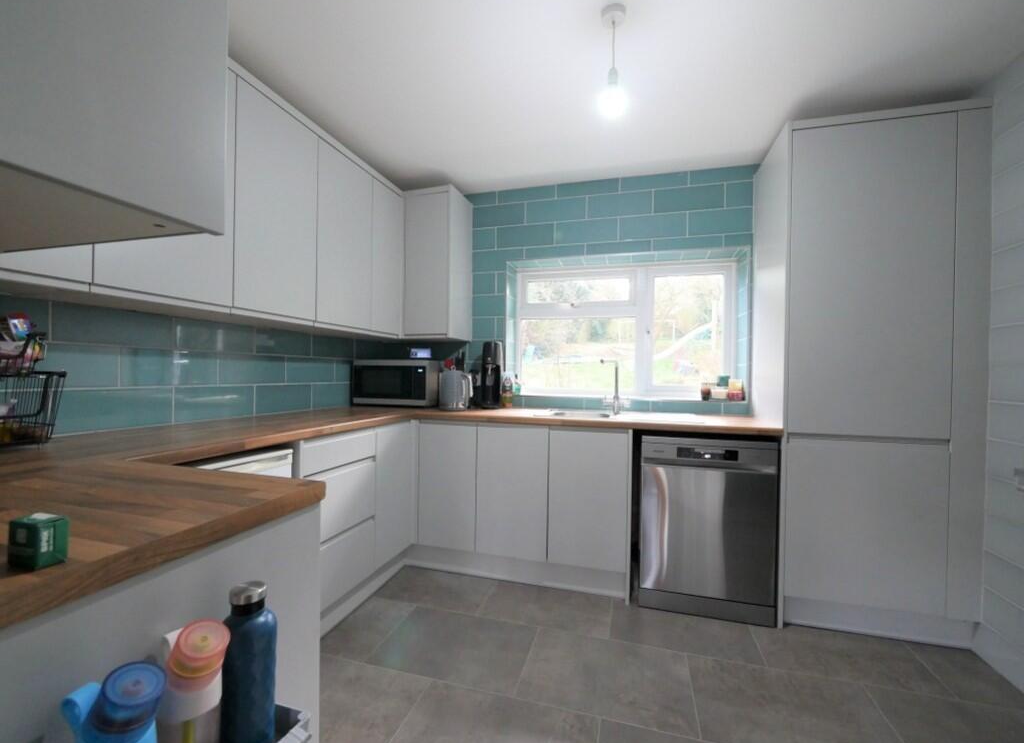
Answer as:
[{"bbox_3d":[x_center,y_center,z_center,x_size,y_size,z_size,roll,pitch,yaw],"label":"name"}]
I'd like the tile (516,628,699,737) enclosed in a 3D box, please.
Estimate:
[{"bbox_3d":[0.363,1.166,1.590,0.610,0.010,0.420,1,0,15],"label":"tile"}]

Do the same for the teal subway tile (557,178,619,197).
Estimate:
[{"bbox_3d":[0.485,-1.172,2.665,0.400,0.091,0.010,1,0,15],"label":"teal subway tile"}]

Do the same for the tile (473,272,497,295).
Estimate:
[{"bbox_3d":[-0.199,-0.598,2.846,0.187,0.150,0.010,1,0,15],"label":"tile"}]

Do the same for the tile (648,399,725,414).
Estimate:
[{"bbox_3d":[1.050,0.219,2.506,0.399,0.069,0.010,1,1,15],"label":"tile"}]

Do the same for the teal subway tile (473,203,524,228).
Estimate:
[{"bbox_3d":[-0.096,-1.056,2.821,0.390,0.150,0.010,1,0,15],"label":"teal subway tile"}]

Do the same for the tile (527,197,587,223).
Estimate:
[{"bbox_3d":[0.289,-1.051,2.717,0.400,0.150,0.010,1,0,15],"label":"tile"}]

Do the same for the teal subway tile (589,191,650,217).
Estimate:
[{"bbox_3d":[0.686,-1.056,2.639,0.402,0.151,0.010,1,0,15],"label":"teal subway tile"}]

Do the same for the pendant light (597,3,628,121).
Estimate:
[{"bbox_3d":[0.343,-1.045,1.406,0.090,0.355,0.090,1,0,15],"label":"pendant light"}]

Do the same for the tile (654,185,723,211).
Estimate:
[{"bbox_3d":[1.067,-1.040,2.508,0.400,0.150,0.010,1,0,15],"label":"tile"}]

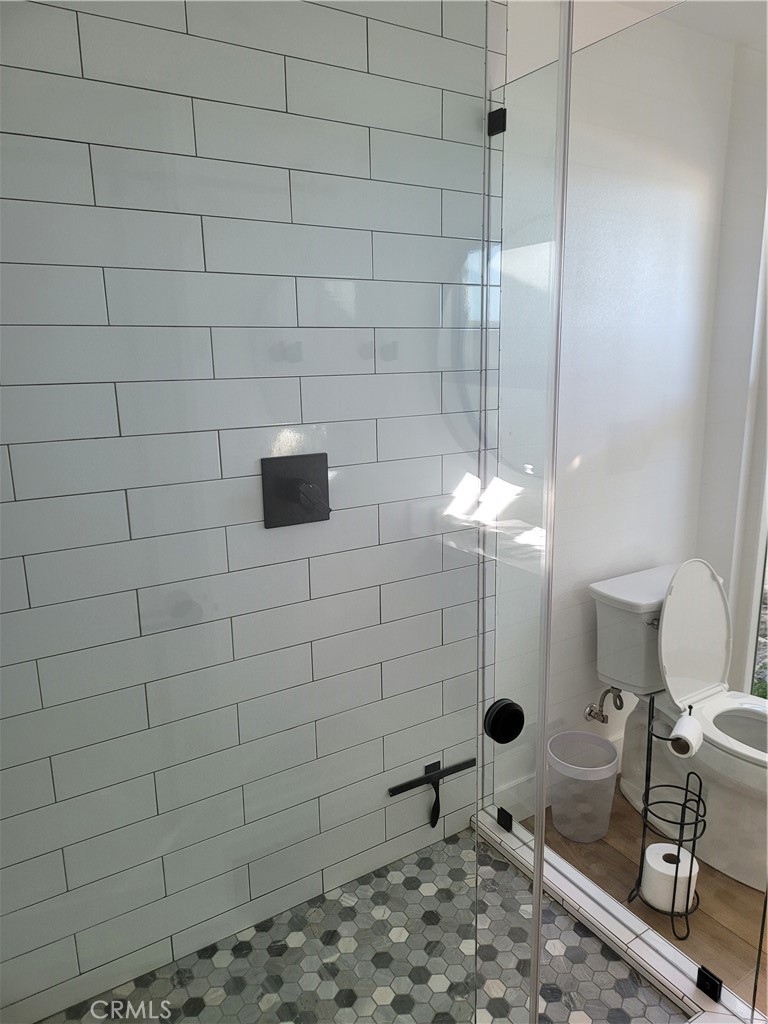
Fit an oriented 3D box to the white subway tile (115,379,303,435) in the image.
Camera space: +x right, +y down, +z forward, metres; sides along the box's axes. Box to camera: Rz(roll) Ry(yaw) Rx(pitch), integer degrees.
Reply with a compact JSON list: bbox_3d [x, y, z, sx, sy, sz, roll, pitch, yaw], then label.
[{"bbox_3d":[-0.350,-0.223,1.591,0.392,0.102,0.009,-9,15,-32],"label":"white subway tile"}]

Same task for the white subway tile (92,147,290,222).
[{"bbox_3d":[-0.367,-0.641,1.520,0.402,0.103,0.010,-9,15,-32],"label":"white subway tile"}]

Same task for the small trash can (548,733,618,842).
[{"bbox_3d":[0.603,0.844,2.352,0.211,0.263,0.211,-1,13,0],"label":"small trash can"}]

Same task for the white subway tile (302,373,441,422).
[{"bbox_3d":[-0.023,-0.277,1.834,0.402,0.103,0.010,-9,15,-32],"label":"white subway tile"}]

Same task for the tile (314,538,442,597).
[{"bbox_3d":[-0.014,0.133,1.931,0.402,0.103,0.010,-9,15,-32],"label":"tile"}]

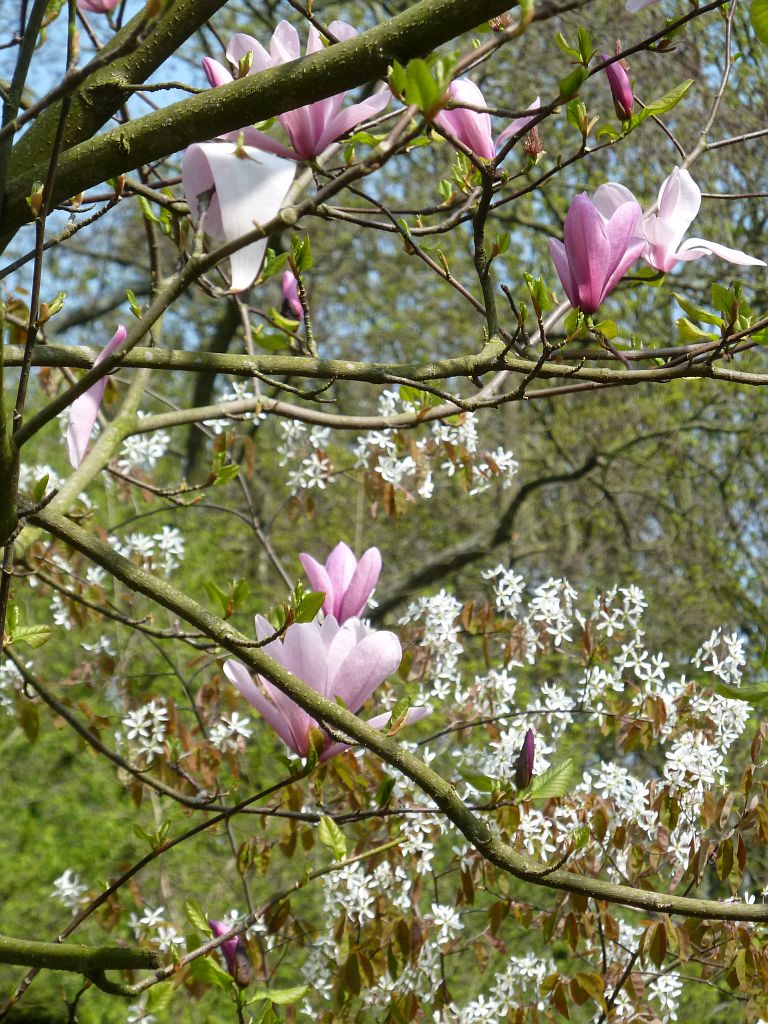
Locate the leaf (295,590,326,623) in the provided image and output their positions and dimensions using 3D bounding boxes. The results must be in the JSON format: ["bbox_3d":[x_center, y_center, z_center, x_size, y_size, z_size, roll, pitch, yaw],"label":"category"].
[{"bbox_3d":[-0.058,0.075,3.950,0.030,0.017,0.006,-45,-13,11],"label":"leaf"}]

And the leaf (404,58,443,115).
[{"bbox_3d":[0.030,-0.328,3.850,0.029,0.043,0.018,0,-5,0],"label":"leaf"}]

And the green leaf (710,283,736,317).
[{"bbox_3d":[0.271,-0.170,4.000,0.017,0.030,0.006,-30,11,10],"label":"green leaf"}]

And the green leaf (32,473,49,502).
[{"bbox_3d":[-0.271,-0.019,3.950,0.009,0.024,0.010,20,-5,0],"label":"green leaf"}]

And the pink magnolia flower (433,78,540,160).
[{"bbox_3d":[0.083,-0.318,4.050,0.084,0.066,0.080,0,-5,0],"label":"pink magnolia flower"}]

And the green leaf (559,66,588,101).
[{"bbox_3d":[0.155,-0.351,4.100,0.016,0.031,0.015,36,0,0],"label":"green leaf"}]

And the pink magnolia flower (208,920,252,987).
[{"bbox_3d":[-0.127,0.367,4.150,0.022,0.059,0.022,-25,0,0],"label":"pink magnolia flower"}]

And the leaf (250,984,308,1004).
[{"bbox_3d":[-0.087,0.401,4.150,0.048,0.017,0.009,-13,-42,11],"label":"leaf"}]

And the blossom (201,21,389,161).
[{"bbox_3d":[-0.072,-0.342,4.050,0.151,0.113,0.135,0,-5,0],"label":"blossom"}]

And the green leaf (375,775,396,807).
[{"bbox_3d":[0.002,0.234,4.200,0.013,0.029,0.012,27,-5,0],"label":"green leaf"}]

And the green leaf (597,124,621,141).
[{"bbox_3d":[0.186,-0.315,4.150,0.020,0.013,0.015,0,-6,0],"label":"green leaf"}]

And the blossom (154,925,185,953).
[{"bbox_3d":[-0.214,0.428,5.000,0.030,0.026,0.020,0,-5,0],"label":"blossom"}]

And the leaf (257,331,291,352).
[{"bbox_3d":[-0.097,-0.151,4.400,0.030,0.018,0.021,0,-6,0],"label":"leaf"}]

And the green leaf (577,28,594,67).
[{"bbox_3d":[0.161,-0.372,4.000,0.013,0.031,0.007,-10,6,22],"label":"green leaf"}]

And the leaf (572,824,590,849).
[{"bbox_3d":[0.156,0.256,3.950,0.014,0.019,0.010,0,-5,0],"label":"leaf"}]

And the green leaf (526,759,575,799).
[{"bbox_3d":[0.136,0.216,4.050,0.045,0.026,0.007,-38,-18,6],"label":"green leaf"}]

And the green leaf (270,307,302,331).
[{"bbox_3d":[-0.082,-0.160,4.150,0.027,0.009,0.015,35,30,-11],"label":"green leaf"}]

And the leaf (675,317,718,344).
[{"bbox_3d":[0.251,-0.144,4.000,0.034,0.018,0.010,26,-50,-11],"label":"leaf"}]

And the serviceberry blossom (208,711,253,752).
[{"bbox_3d":[-0.153,0.220,5.000,0.044,0.042,0.028,0,-5,0],"label":"serviceberry blossom"}]

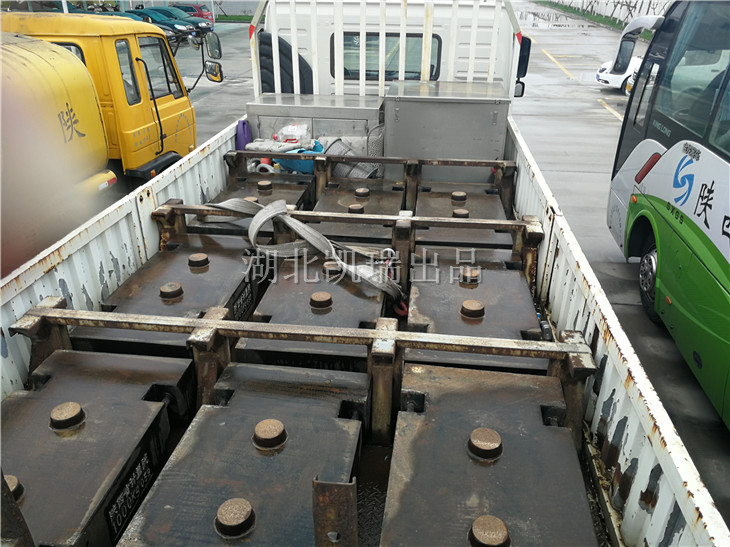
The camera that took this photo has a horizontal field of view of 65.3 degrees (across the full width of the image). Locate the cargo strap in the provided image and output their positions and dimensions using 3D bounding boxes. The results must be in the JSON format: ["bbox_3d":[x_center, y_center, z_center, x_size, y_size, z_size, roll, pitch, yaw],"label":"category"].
[{"bbox_3d":[-0.315,-0.167,2.943,1.130,0.310,0.380,10,28,19],"label":"cargo strap"}]

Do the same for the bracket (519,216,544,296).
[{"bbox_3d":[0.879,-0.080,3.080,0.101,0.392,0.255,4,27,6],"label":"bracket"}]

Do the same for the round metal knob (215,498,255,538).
[{"bbox_3d":[-0.357,0.673,1.573,0.105,0.040,0.105,0,27,0],"label":"round metal knob"}]

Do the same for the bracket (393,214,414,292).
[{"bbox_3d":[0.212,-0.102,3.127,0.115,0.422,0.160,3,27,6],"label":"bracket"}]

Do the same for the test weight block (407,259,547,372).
[{"bbox_3d":[0.477,0.113,2.570,0.531,0.100,1.029,3,27,6],"label":"test weight block"}]

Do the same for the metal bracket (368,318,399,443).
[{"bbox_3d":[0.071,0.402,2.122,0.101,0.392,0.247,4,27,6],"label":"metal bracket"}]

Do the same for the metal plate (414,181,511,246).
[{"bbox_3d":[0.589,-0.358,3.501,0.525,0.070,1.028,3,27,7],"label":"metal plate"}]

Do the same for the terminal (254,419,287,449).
[{"bbox_3d":[-0.285,0.479,1.712,0.098,0.034,0.098,0,27,0],"label":"terminal"}]

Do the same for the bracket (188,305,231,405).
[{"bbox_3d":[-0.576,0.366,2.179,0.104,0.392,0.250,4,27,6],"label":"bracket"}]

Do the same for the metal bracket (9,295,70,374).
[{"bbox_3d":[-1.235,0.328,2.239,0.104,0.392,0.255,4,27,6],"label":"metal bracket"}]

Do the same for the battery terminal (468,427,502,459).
[{"bbox_3d":[0.355,0.497,1.673,0.098,0.034,0.098,3,27,7],"label":"battery terminal"}]

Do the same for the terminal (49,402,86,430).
[{"bbox_3d":[-0.929,0.447,1.781,0.098,0.034,0.098,3,27,7],"label":"terminal"}]

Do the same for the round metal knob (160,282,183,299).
[{"bbox_3d":[-0.928,0.084,2.735,0.105,0.040,0.105,0,27,0],"label":"round metal knob"}]

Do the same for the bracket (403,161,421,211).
[{"bbox_3d":[0.338,-0.604,4.029,0.121,0.396,0.163,3,27,7],"label":"bracket"}]

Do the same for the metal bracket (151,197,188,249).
[{"bbox_3d":[-1.075,-0.188,3.203,0.121,0.396,0.224,3,27,7],"label":"metal bracket"}]

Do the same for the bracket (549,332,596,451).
[{"bbox_3d":[0.705,0.424,1.968,0.121,0.396,0.224,3,27,7],"label":"bracket"}]

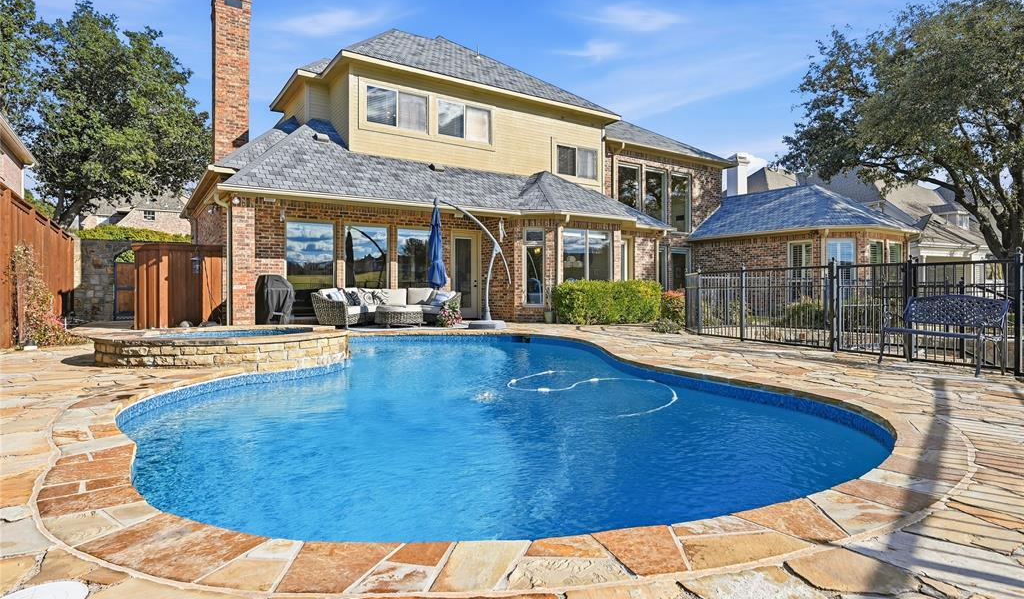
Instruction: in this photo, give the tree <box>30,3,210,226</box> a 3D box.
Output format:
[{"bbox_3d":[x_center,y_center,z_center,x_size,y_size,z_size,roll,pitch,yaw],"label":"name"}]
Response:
[{"bbox_3d":[-16.500,-5.885,22.700,6.800,12.900,6.800,-1,1,-36],"label":"tree"}]

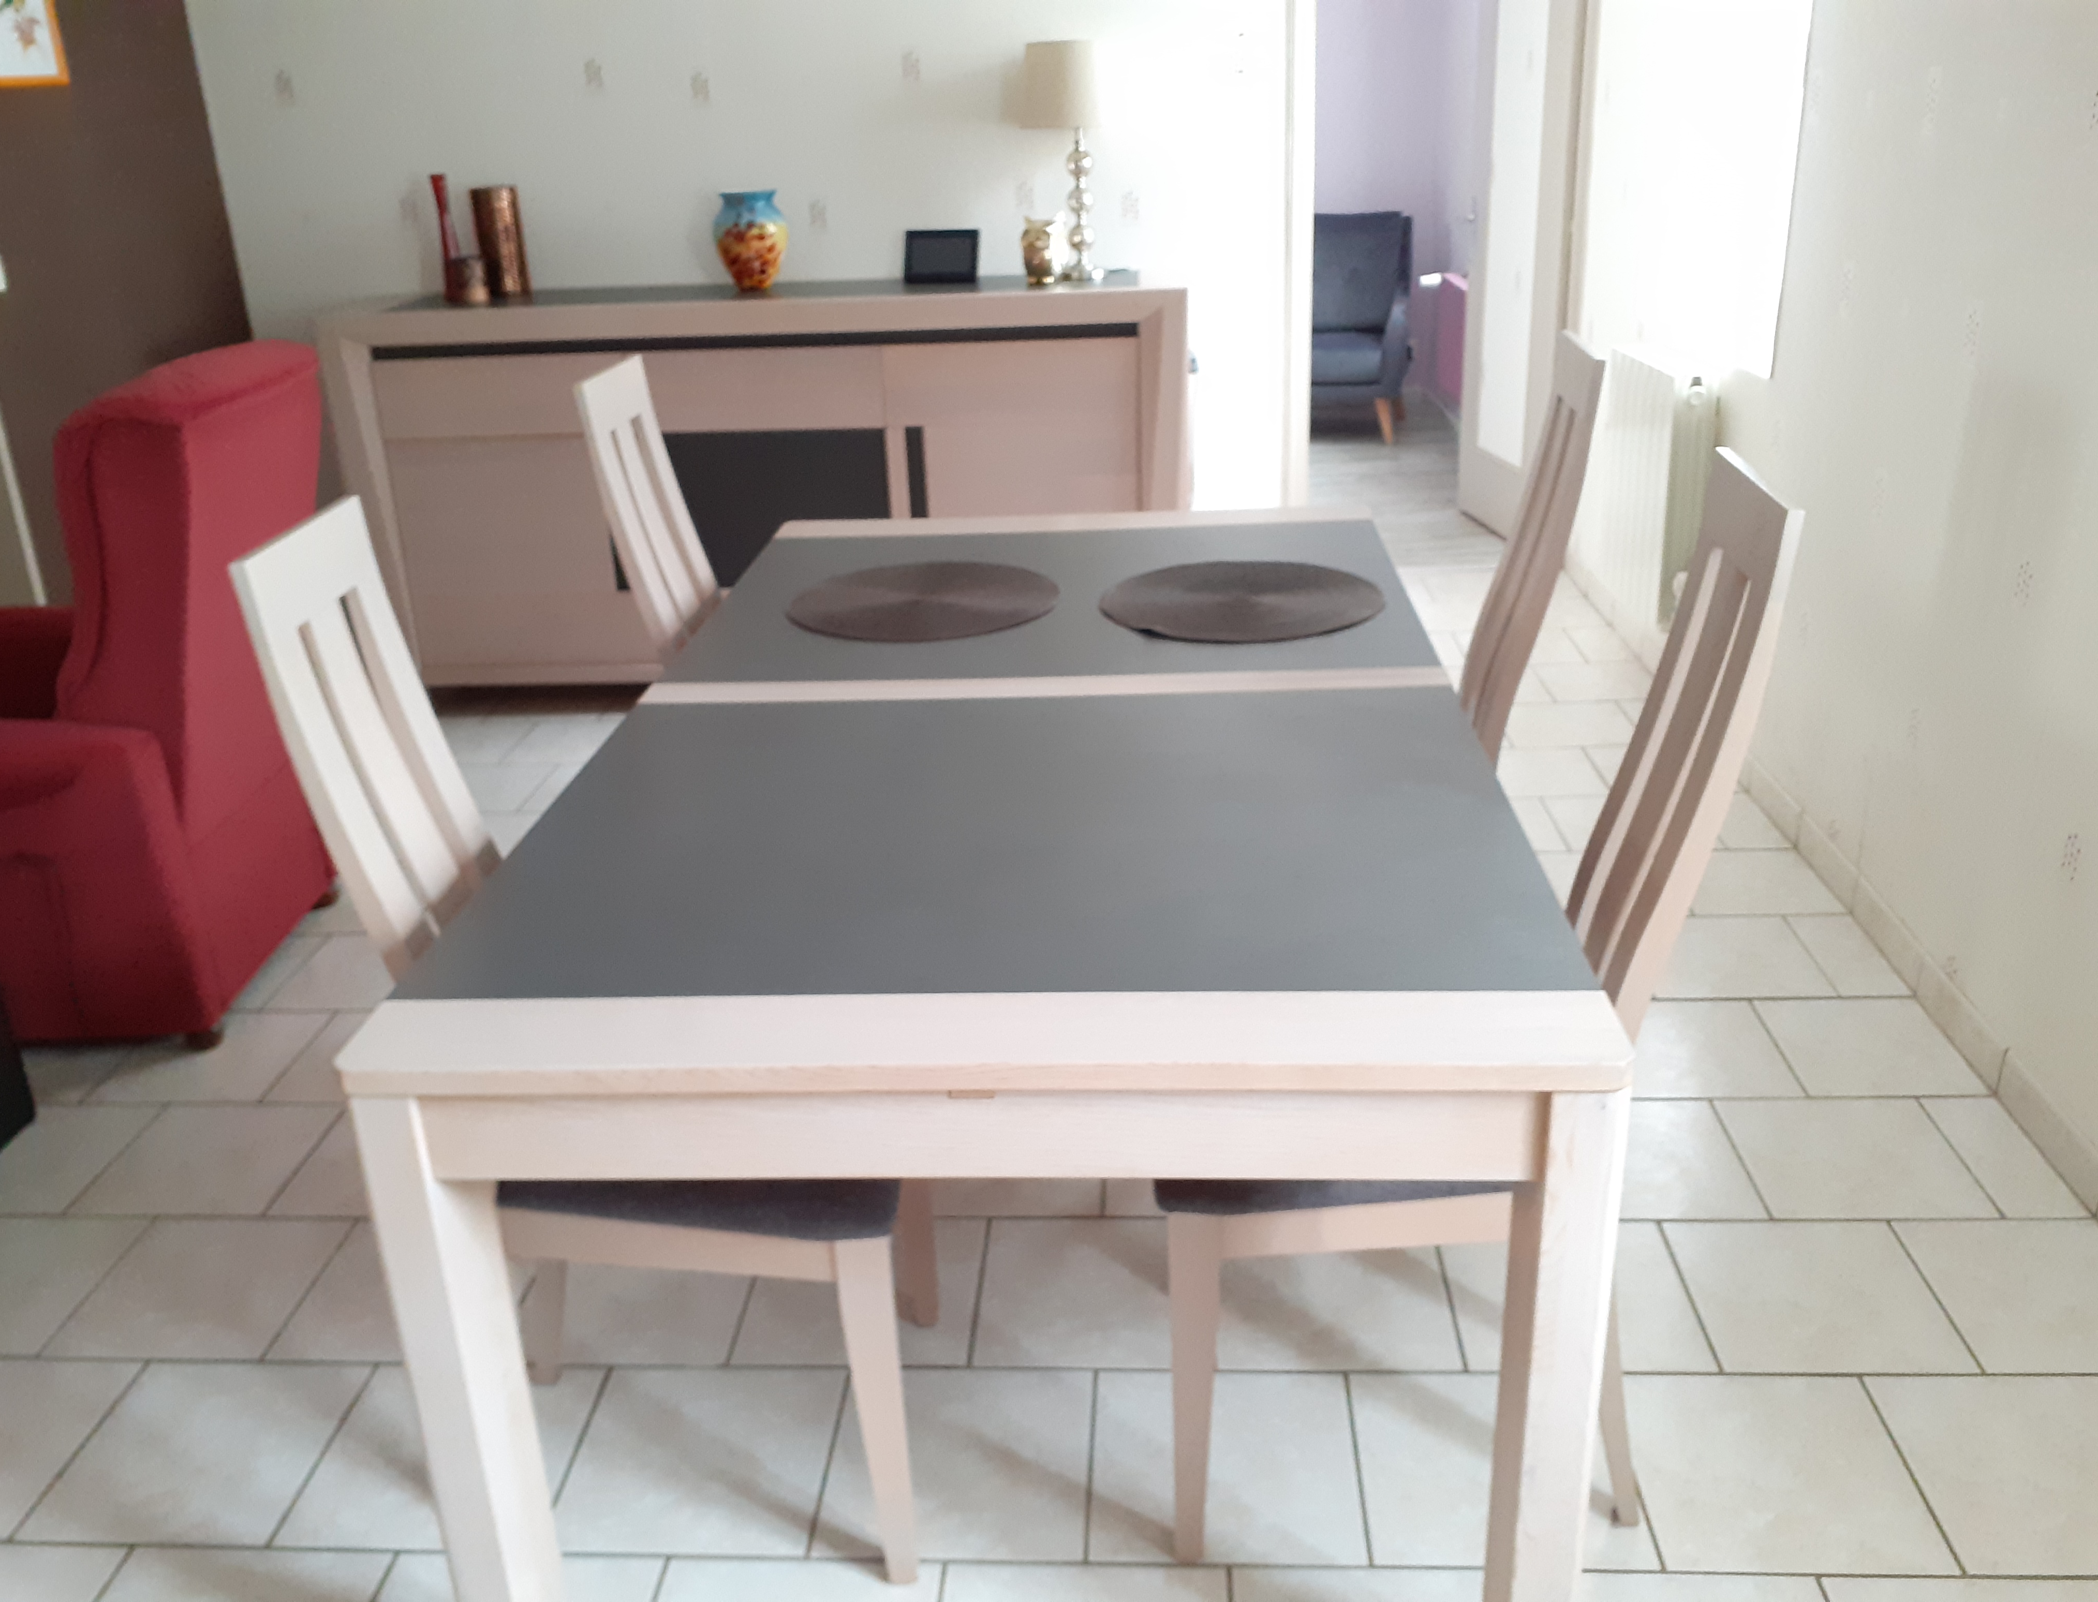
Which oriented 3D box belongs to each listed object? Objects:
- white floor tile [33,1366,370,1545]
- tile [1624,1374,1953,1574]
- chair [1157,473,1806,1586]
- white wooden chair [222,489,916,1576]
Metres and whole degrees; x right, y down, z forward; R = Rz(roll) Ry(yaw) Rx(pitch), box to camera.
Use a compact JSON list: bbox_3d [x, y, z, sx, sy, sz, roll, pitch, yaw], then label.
[{"bbox_3d":[-1.005,0.777,1.990,0.297,0.010,0.284,-1,24,4],"label":"white floor tile"},{"bbox_3d":[0.795,0.731,1.839,0.297,0.010,0.293,-1,23,4],"label":"tile"},{"bbox_3d":[0.364,0.222,1.724,0.540,1.100,0.445,0,24,6],"label":"chair"},{"bbox_3d":[-0.418,0.245,1.756,0.540,1.100,0.445,-1,24,3],"label":"white wooden chair"}]

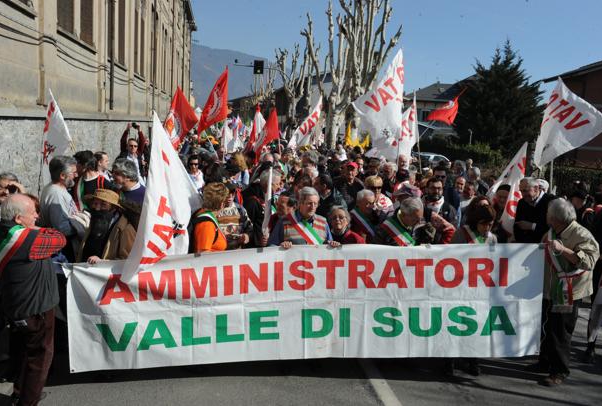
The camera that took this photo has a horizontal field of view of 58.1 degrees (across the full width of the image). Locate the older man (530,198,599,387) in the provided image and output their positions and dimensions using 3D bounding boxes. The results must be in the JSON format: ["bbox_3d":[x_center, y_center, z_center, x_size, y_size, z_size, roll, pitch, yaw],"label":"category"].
[{"bbox_3d":[2.351,0.787,4.918,0.460,1.620,0.400,8,10,38],"label":"older man"}]

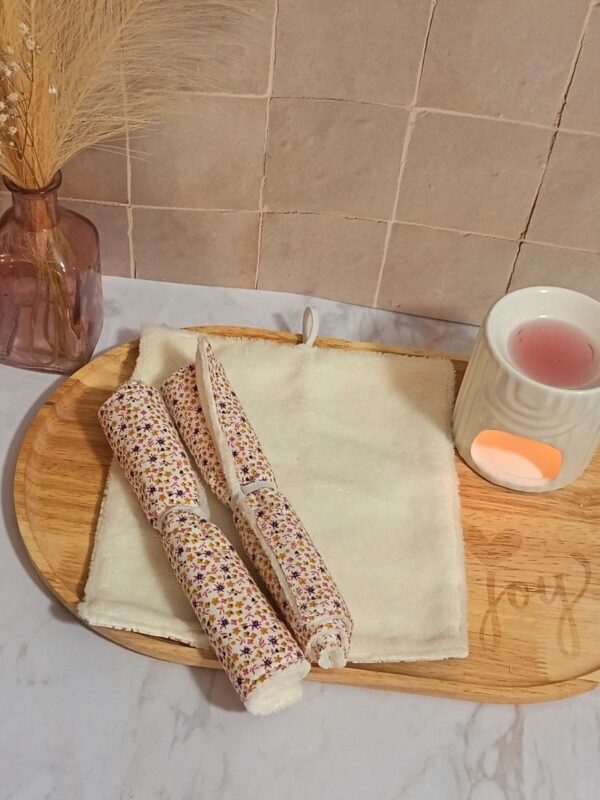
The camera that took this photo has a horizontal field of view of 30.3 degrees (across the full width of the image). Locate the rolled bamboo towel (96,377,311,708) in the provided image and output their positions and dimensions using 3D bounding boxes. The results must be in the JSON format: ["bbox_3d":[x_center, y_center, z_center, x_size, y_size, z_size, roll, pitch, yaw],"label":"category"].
[{"bbox_3d":[-0.067,0.085,0.710,0.044,0.044,0.246,-19,52,-21],"label":"rolled bamboo towel"}]

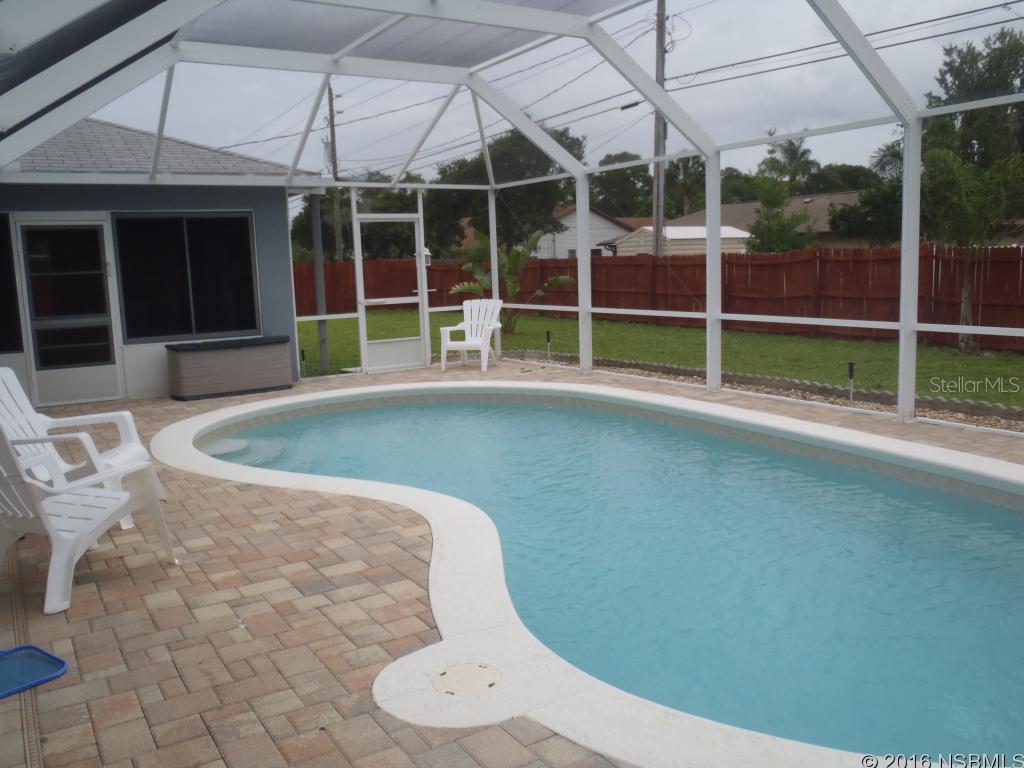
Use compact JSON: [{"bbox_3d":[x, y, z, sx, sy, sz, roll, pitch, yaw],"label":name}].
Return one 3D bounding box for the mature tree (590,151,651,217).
[{"bbox_3d":[6.979,-10.759,54.047,4.572,8.684,4.572,-2,8,0],"label":"mature tree"}]

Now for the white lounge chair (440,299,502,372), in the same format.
[{"bbox_3d":[-0.554,-0.680,11.436,0.720,0.930,0.760,1,9,20],"label":"white lounge chair"}]

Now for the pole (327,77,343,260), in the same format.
[{"bbox_3d":[-7.933,-8.574,37.613,0.310,10.082,0.310,-2,8,0],"label":"pole"}]

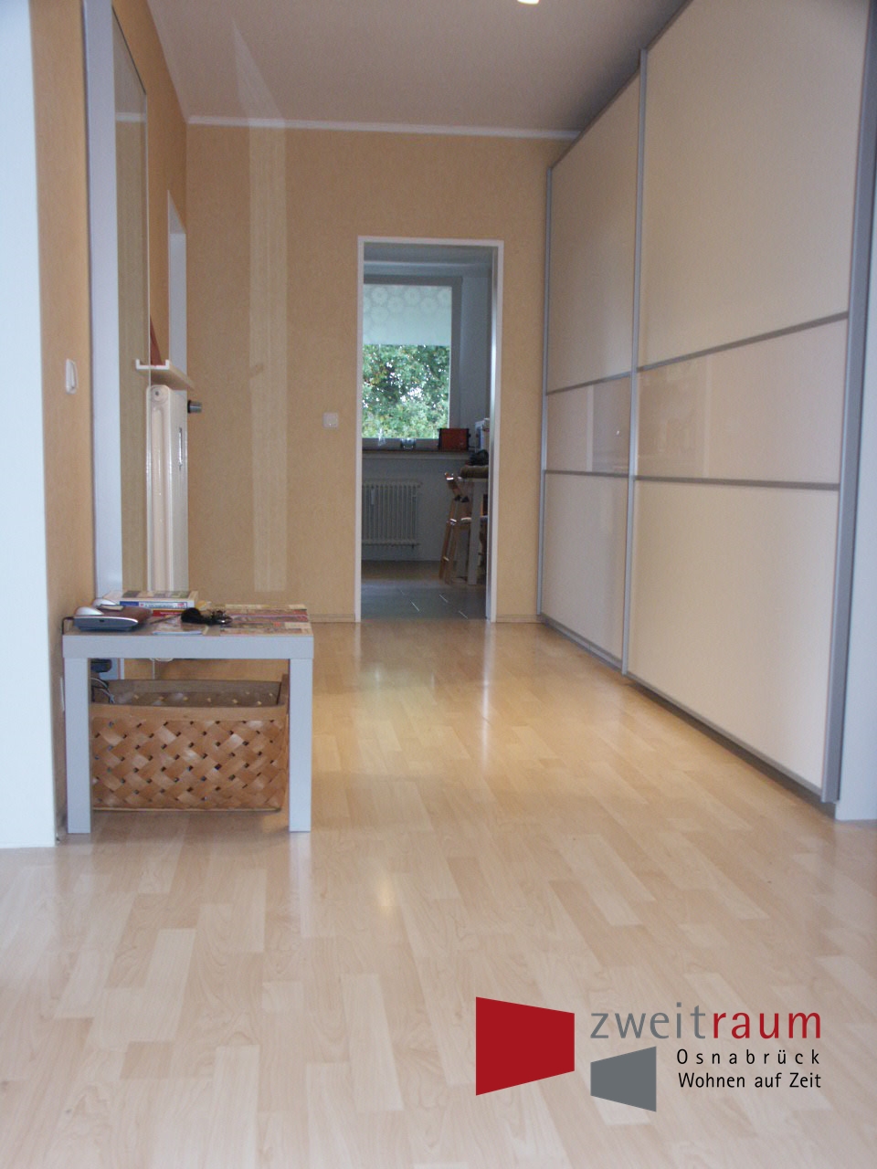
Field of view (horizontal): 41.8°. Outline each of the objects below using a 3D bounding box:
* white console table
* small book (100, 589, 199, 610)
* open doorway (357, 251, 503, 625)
[{"bbox_3d":[-0.591,0.310,2.857,0.550,0.450,0.550,0,6,-7],"label":"white console table"},{"bbox_3d":[-0.735,0.040,2.943,0.226,0.022,0.190,0,6,-9],"label":"small book"},{"bbox_3d":[-0.059,-0.787,6.015,0.746,1.967,0.170,0,6,-7],"label":"open doorway"}]

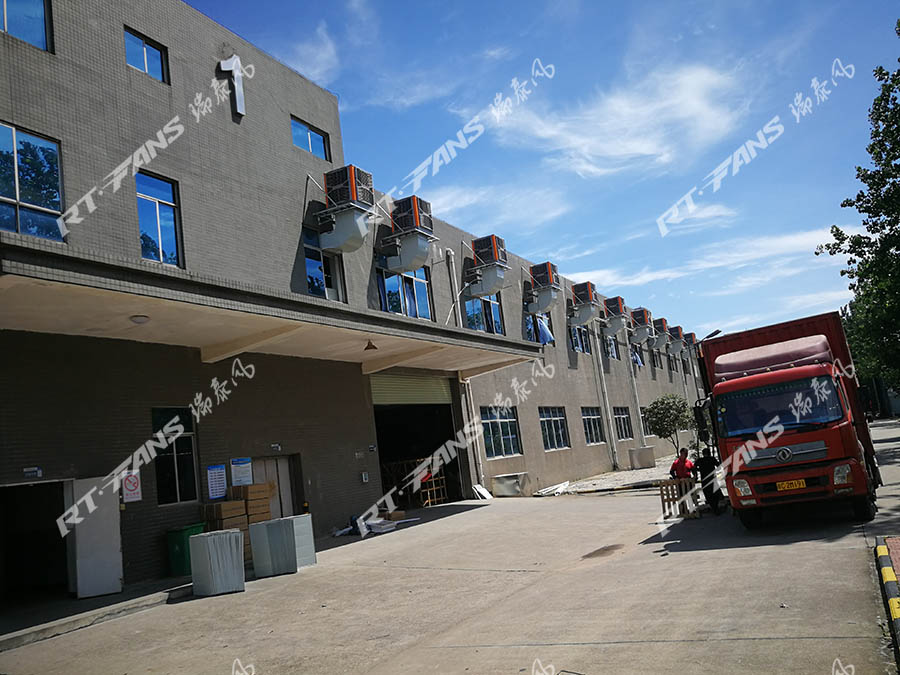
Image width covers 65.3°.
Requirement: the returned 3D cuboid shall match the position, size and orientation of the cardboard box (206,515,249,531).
[{"bbox_3d":[-4.543,3.823,14.296,0.460,0.290,0.640,-12,-11,28],"label":"cardboard box"}]

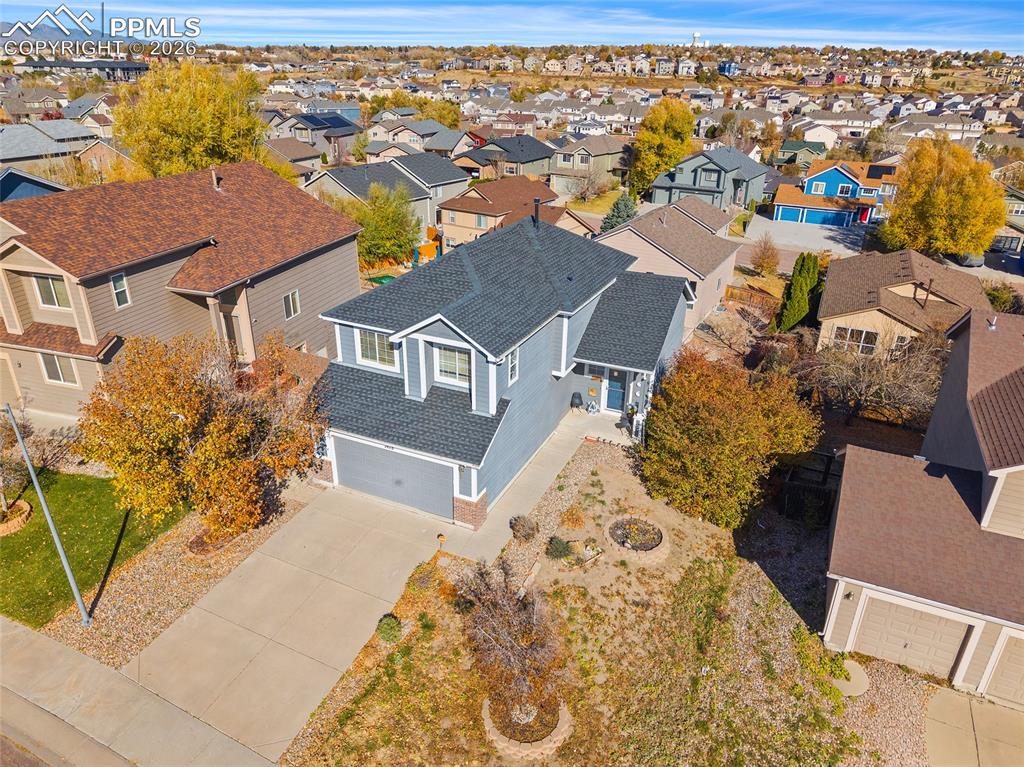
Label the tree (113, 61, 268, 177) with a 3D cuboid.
[{"bbox_3d":[-32.950,-24.690,73.600,14.630,16.050,14.630,12,27,22],"label":"tree"}]

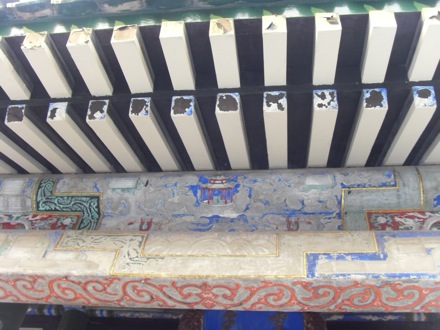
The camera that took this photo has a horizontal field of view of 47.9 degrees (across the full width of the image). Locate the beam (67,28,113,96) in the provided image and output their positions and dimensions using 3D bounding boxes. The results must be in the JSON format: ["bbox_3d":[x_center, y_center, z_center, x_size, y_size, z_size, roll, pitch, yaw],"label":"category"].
[{"bbox_3d":[-0.542,-0.431,2.114,0.092,0.088,0.307,-1,-32,7],"label":"beam"}]

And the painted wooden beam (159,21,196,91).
[{"bbox_3d":[-0.169,-0.447,2.056,0.092,0.088,0.307,-1,-32,7],"label":"painted wooden beam"}]

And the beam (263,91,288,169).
[{"bbox_3d":[0.263,-0.141,2.303,0.092,0.091,0.631,-1,-22,7],"label":"beam"}]

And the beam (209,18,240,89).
[{"bbox_3d":[0.025,-0.451,2.033,0.092,0.088,0.307,-1,-32,7],"label":"beam"}]

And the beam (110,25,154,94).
[{"bbox_3d":[-0.358,-0.439,2.085,0.092,0.088,0.307,-1,-32,7],"label":"beam"}]

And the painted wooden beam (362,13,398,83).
[{"bbox_3d":[0.622,-0.461,1.966,0.092,0.088,0.307,-1,-32,7],"label":"painted wooden beam"}]

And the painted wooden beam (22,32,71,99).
[{"bbox_3d":[-0.735,-0.426,2.139,0.092,0.088,0.307,-1,-32,7],"label":"painted wooden beam"}]

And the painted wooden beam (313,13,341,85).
[{"bbox_3d":[0.422,-0.457,1.989,0.092,0.088,0.307,-1,-32,7],"label":"painted wooden beam"}]

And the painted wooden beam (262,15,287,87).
[{"bbox_3d":[0.224,-0.454,2.011,0.092,0.088,0.307,-1,-32,7],"label":"painted wooden beam"}]

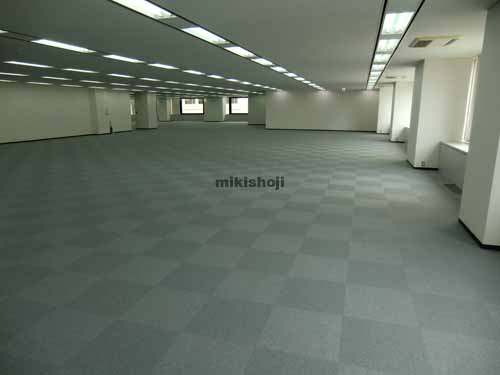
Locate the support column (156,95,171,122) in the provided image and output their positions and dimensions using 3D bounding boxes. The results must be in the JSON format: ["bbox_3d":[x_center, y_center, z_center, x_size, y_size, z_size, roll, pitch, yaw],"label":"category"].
[{"bbox_3d":[-8.812,-7.828,35.192,1.100,2.410,0.950,4,14,17],"label":"support column"}]

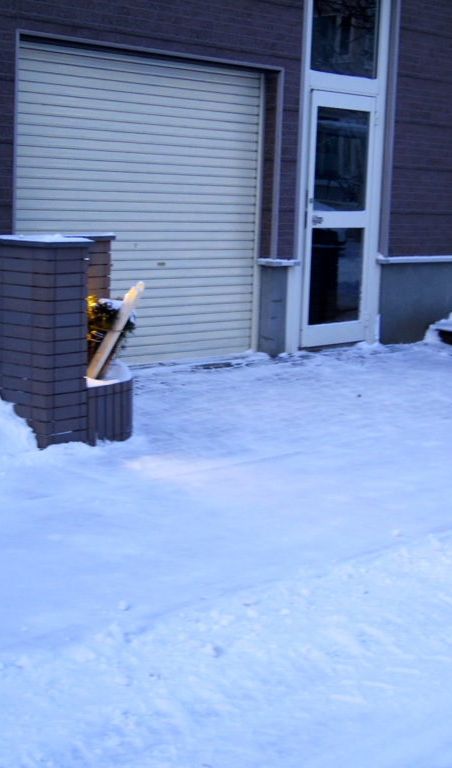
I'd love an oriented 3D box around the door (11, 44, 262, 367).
[{"bbox_3d":[-0.575,-1.233,9.950,0.100,2.183,2.519,9,11,41],"label":"door"}]

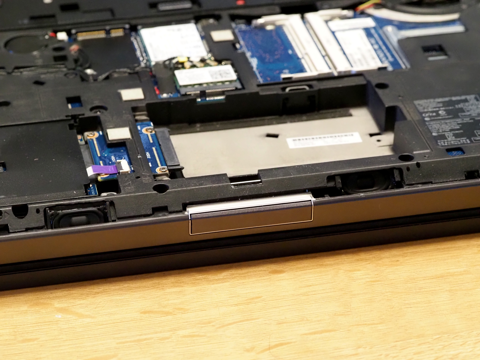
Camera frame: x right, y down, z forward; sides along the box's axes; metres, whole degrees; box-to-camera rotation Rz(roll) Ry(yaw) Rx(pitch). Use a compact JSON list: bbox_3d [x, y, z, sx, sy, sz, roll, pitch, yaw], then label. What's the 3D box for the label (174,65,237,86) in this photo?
[{"bbox_3d":[-0.017,-0.051,0.827,0.029,0.001,0.018,-6,28,-8],"label":"label"}]

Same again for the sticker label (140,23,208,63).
[{"bbox_3d":[-0.034,-0.071,0.865,0.029,0.001,0.043,-6,28,-8],"label":"sticker label"}]

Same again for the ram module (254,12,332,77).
[{"bbox_3d":[0.027,-0.067,0.859,0.025,0.005,0.074,-6,28,-8],"label":"ram module"}]

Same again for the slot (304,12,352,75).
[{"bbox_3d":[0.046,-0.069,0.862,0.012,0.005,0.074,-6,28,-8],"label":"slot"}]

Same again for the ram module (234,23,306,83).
[{"bbox_3d":[0.016,-0.067,0.865,0.025,0.003,0.070,-6,28,-8],"label":"ram module"}]

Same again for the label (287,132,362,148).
[{"bbox_3d":[0.040,-0.018,0.785,0.035,0.001,0.010,-6,28,-8],"label":"label"}]

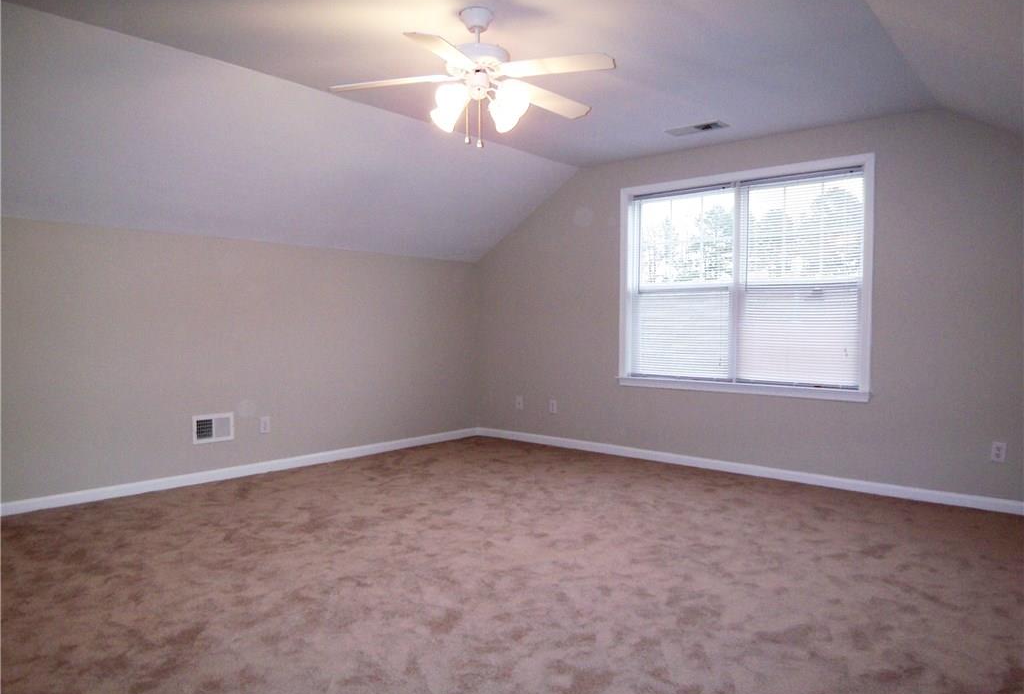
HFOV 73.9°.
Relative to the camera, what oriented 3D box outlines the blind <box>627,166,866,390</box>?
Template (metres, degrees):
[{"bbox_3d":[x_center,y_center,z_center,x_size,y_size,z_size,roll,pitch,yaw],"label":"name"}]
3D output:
[{"bbox_3d":[1.637,-0.470,5.027,1.760,1.480,0.050,2,3,42],"label":"blind"}]

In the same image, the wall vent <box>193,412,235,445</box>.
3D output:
[{"bbox_3d":[-2.099,0.573,4.804,0.020,0.200,0.295,2,3,42],"label":"wall vent"}]

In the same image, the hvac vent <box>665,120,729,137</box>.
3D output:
[{"bbox_3d":[1.267,-1.486,4.659,0.400,0.020,0.165,2,3,42],"label":"hvac vent"}]

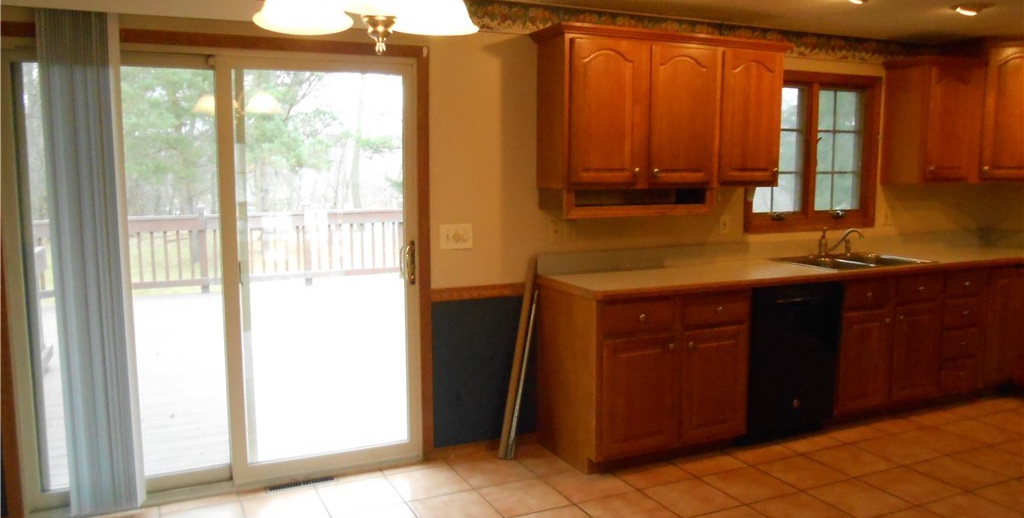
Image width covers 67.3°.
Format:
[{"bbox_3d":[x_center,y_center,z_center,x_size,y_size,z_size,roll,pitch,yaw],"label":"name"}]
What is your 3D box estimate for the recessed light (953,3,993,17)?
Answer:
[{"bbox_3d":[2.415,-1.298,4.032,0.190,0.050,0.190,-3,8,-25],"label":"recessed light"}]

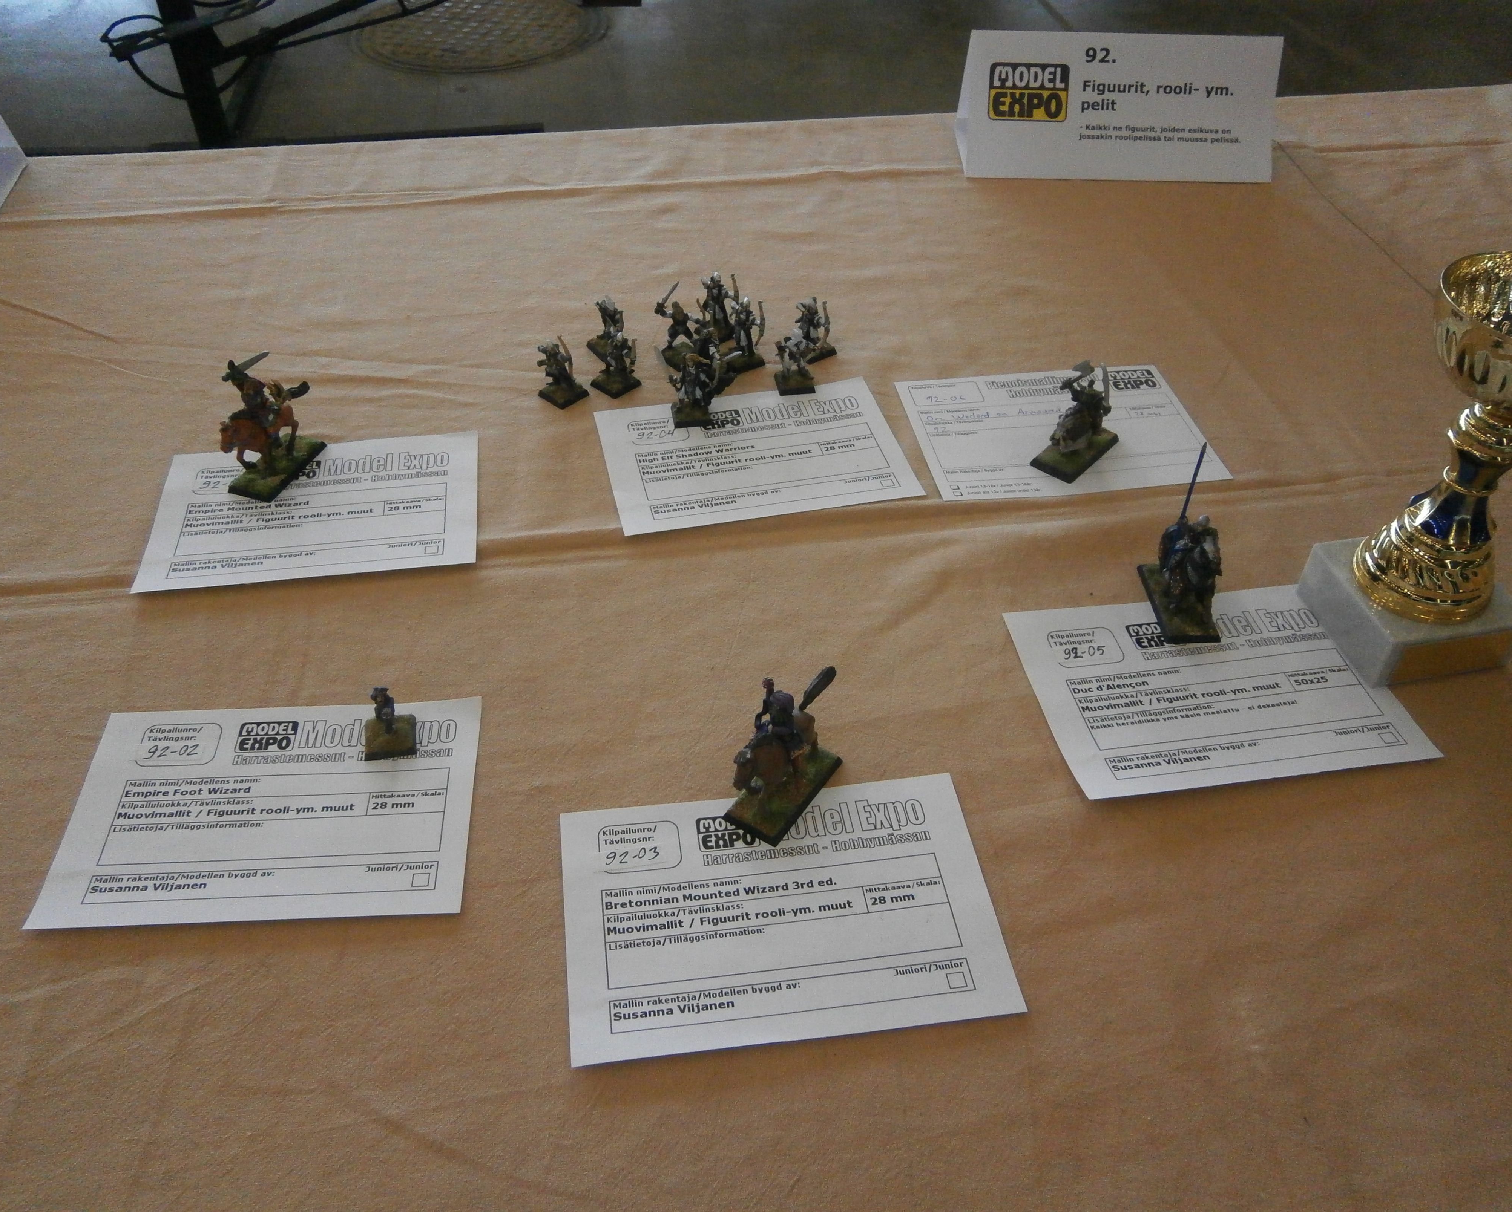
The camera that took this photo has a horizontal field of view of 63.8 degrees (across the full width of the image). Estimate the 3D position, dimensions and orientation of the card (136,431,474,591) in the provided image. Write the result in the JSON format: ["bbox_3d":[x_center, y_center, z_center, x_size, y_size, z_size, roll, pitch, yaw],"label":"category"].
[{"bbox_3d":[-0.209,-0.049,0.577,0.149,0.004,0.101,-5,45,-7],"label":"card"}]

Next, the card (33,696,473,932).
[{"bbox_3d":[-0.186,0.076,0.467,0.153,0.002,0.102,-2,45,-3],"label":"card"}]

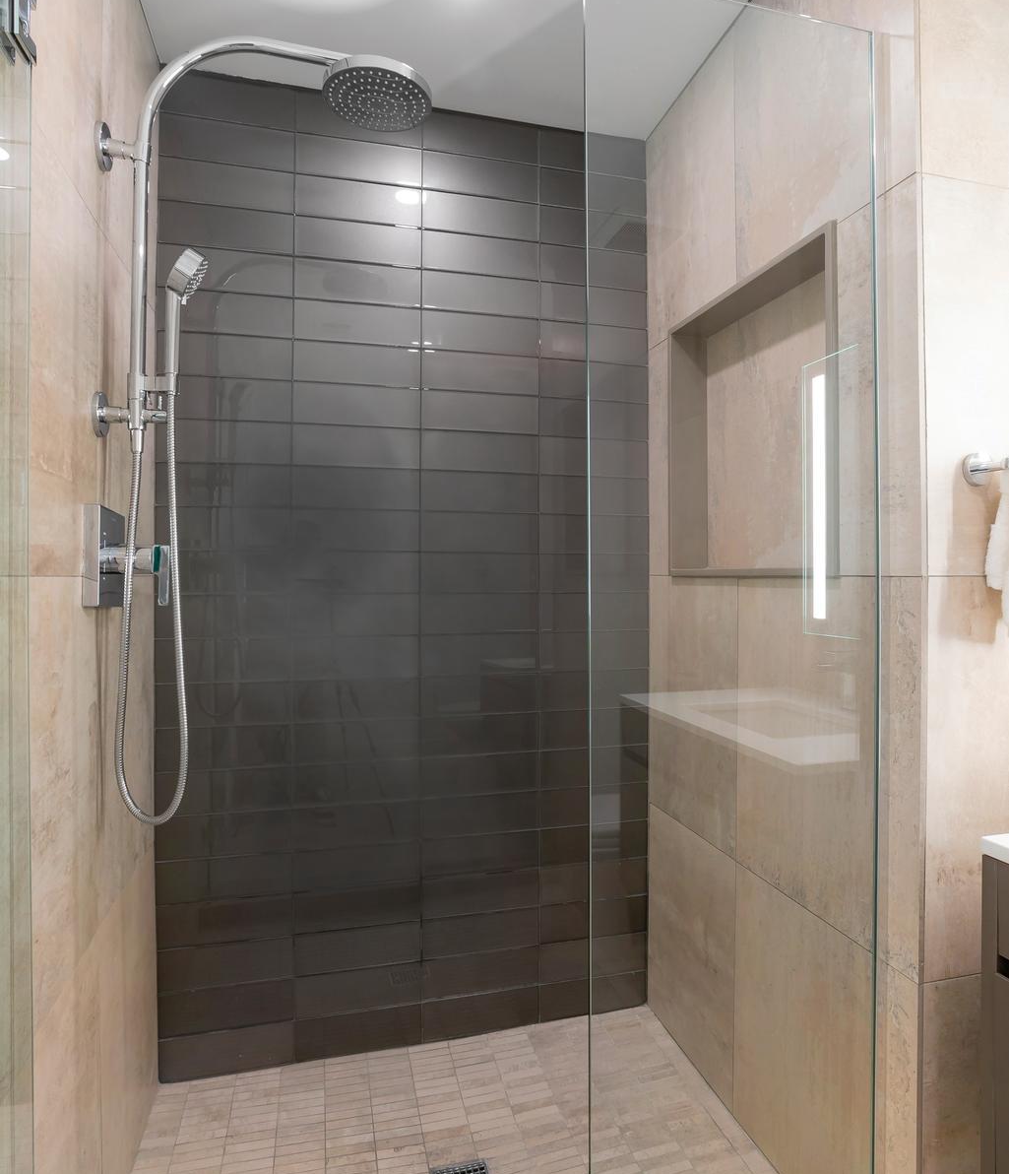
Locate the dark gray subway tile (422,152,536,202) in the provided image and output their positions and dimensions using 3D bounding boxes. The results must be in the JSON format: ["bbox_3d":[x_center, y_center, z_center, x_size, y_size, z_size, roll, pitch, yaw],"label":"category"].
[{"bbox_3d":[-0.060,-1.053,1.830,0.306,0.100,0.010,0,0,-14],"label":"dark gray subway tile"}]

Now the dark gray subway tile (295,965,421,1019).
[{"bbox_3d":[-0.356,0.987,1.744,0.306,0.100,0.010,0,0,-14],"label":"dark gray subway tile"}]

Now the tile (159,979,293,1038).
[{"bbox_3d":[-0.655,0.991,1.688,0.301,0.100,0.010,0,-1,-14],"label":"tile"}]

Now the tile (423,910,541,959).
[{"bbox_3d":[-0.057,0.888,1.834,0.306,0.100,0.010,0,-1,-14],"label":"tile"}]

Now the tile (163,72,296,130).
[{"bbox_3d":[-0.660,-1.155,1.685,0.306,0.100,0.010,0,0,-14],"label":"tile"}]

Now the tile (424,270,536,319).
[{"bbox_3d":[-0.059,-0.749,1.839,0.304,0.100,0.010,0,0,-14],"label":"tile"}]

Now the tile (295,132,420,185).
[{"bbox_3d":[-0.360,-1.050,1.768,0.304,0.100,0.010,0,0,-14],"label":"tile"}]

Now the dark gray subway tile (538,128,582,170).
[{"bbox_3d":[0.240,-1.155,1.903,0.306,0.100,0.010,0,0,-14],"label":"dark gray subway tile"}]

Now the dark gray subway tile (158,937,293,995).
[{"bbox_3d":[-0.650,0.885,1.680,0.299,0.100,0.010,0,0,-14],"label":"dark gray subway tile"}]

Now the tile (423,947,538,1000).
[{"bbox_3d":[-0.058,0.982,1.823,0.304,0.100,0.010,0,0,-14],"label":"tile"}]

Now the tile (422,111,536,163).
[{"bbox_3d":[-0.061,-1.162,1.853,0.306,0.100,0.010,0,-1,-14],"label":"tile"}]

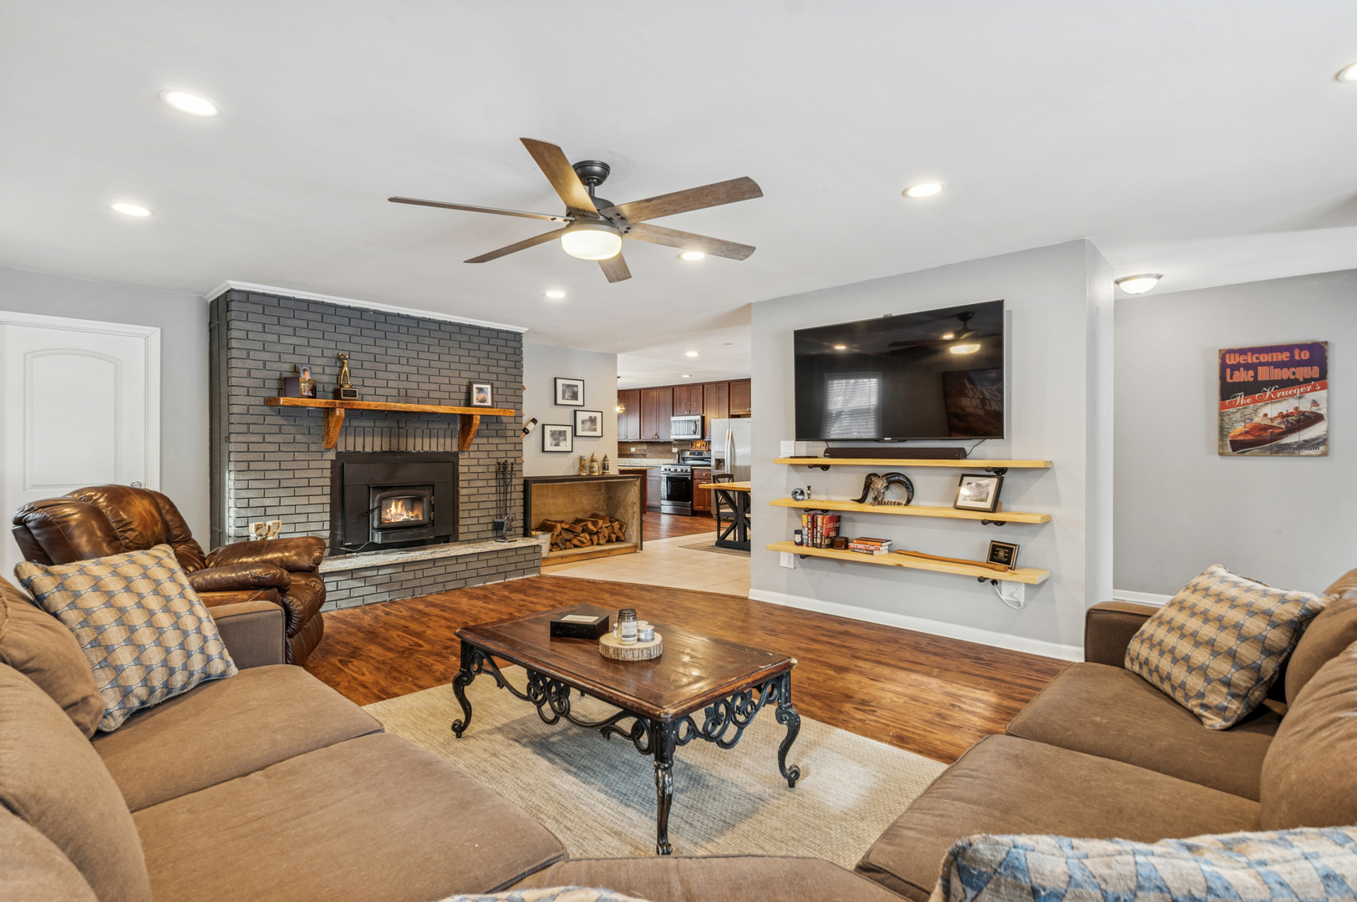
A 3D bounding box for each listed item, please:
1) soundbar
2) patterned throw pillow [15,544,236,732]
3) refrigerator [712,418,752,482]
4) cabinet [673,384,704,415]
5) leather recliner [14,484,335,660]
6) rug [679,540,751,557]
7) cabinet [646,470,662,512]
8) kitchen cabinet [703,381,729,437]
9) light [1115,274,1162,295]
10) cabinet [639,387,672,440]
[{"bbox_3d":[1.446,0.015,4.070,0.960,0.080,0.090,0,0,41],"label":"soundbar"},{"bbox_3d":[-1.558,0.510,1.747,0.150,0.460,0.460,-29,-2,-2],"label":"patterned throw pillow"},{"bbox_3d":[1.206,0.330,10.603,0.910,1.765,0.850,0,0,39],"label":"refrigerator"},{"bbox_3d":[0.297,-0.995,11.677,0.755,0.585,0.330,0,0,41],"label":"cabinet"},{"bbox_3d":[-2.550,0.700,3.240,0.980,1.030,0.970,0,0,-19],"label":"leather recliner"},{"bbox_3d":[1.351,1.201,8.007,1.520,0.012,2.350,0,0,41],"label":"rug"},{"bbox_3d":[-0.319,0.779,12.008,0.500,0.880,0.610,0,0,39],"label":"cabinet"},{"bbox_3d":[0.814,-0.727,11.313,0.557,1.065,0.330,0,0,39],"label":"kitchen cabinet"},{"bbox_3d":[3.080,-1.114,4.037,0.255,0.125,0.255,0,0,41],"label":"light"},{"bbox_3d":[-0.344,-0.723,12.253,0.858,1.065,0.330,0,0,39],"label":"cabinet"}]

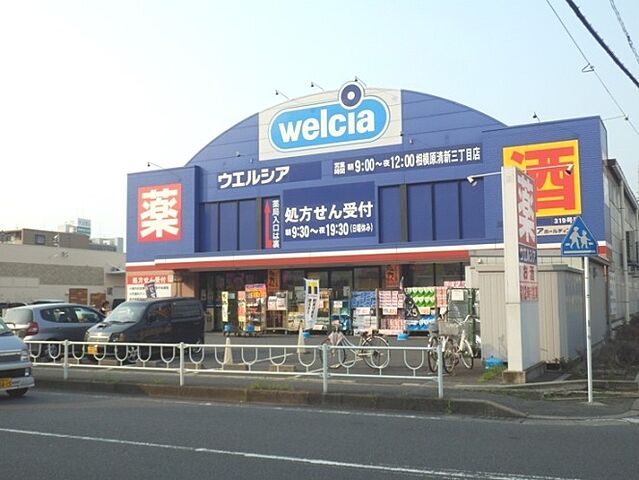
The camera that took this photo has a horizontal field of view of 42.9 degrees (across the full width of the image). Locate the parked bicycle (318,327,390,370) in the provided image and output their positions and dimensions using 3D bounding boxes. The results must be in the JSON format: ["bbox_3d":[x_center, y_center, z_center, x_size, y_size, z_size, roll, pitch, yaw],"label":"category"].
[{"bbox_3d":[0.766,2.292,17.727,1.770,1.000,0.570,-3,-5,32],"label":"parked bicycle"}]

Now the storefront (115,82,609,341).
[{"bbox_3d":[0.457,-1.182,33.586,22.000,10.200,3.000,-3,-5,30],"label":"storefront"}]

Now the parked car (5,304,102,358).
[{"bbox_3d":[-7.321,2.570,23.329,1.660,1.520,3.750,-3,-5,28],"label":"parked car"}]

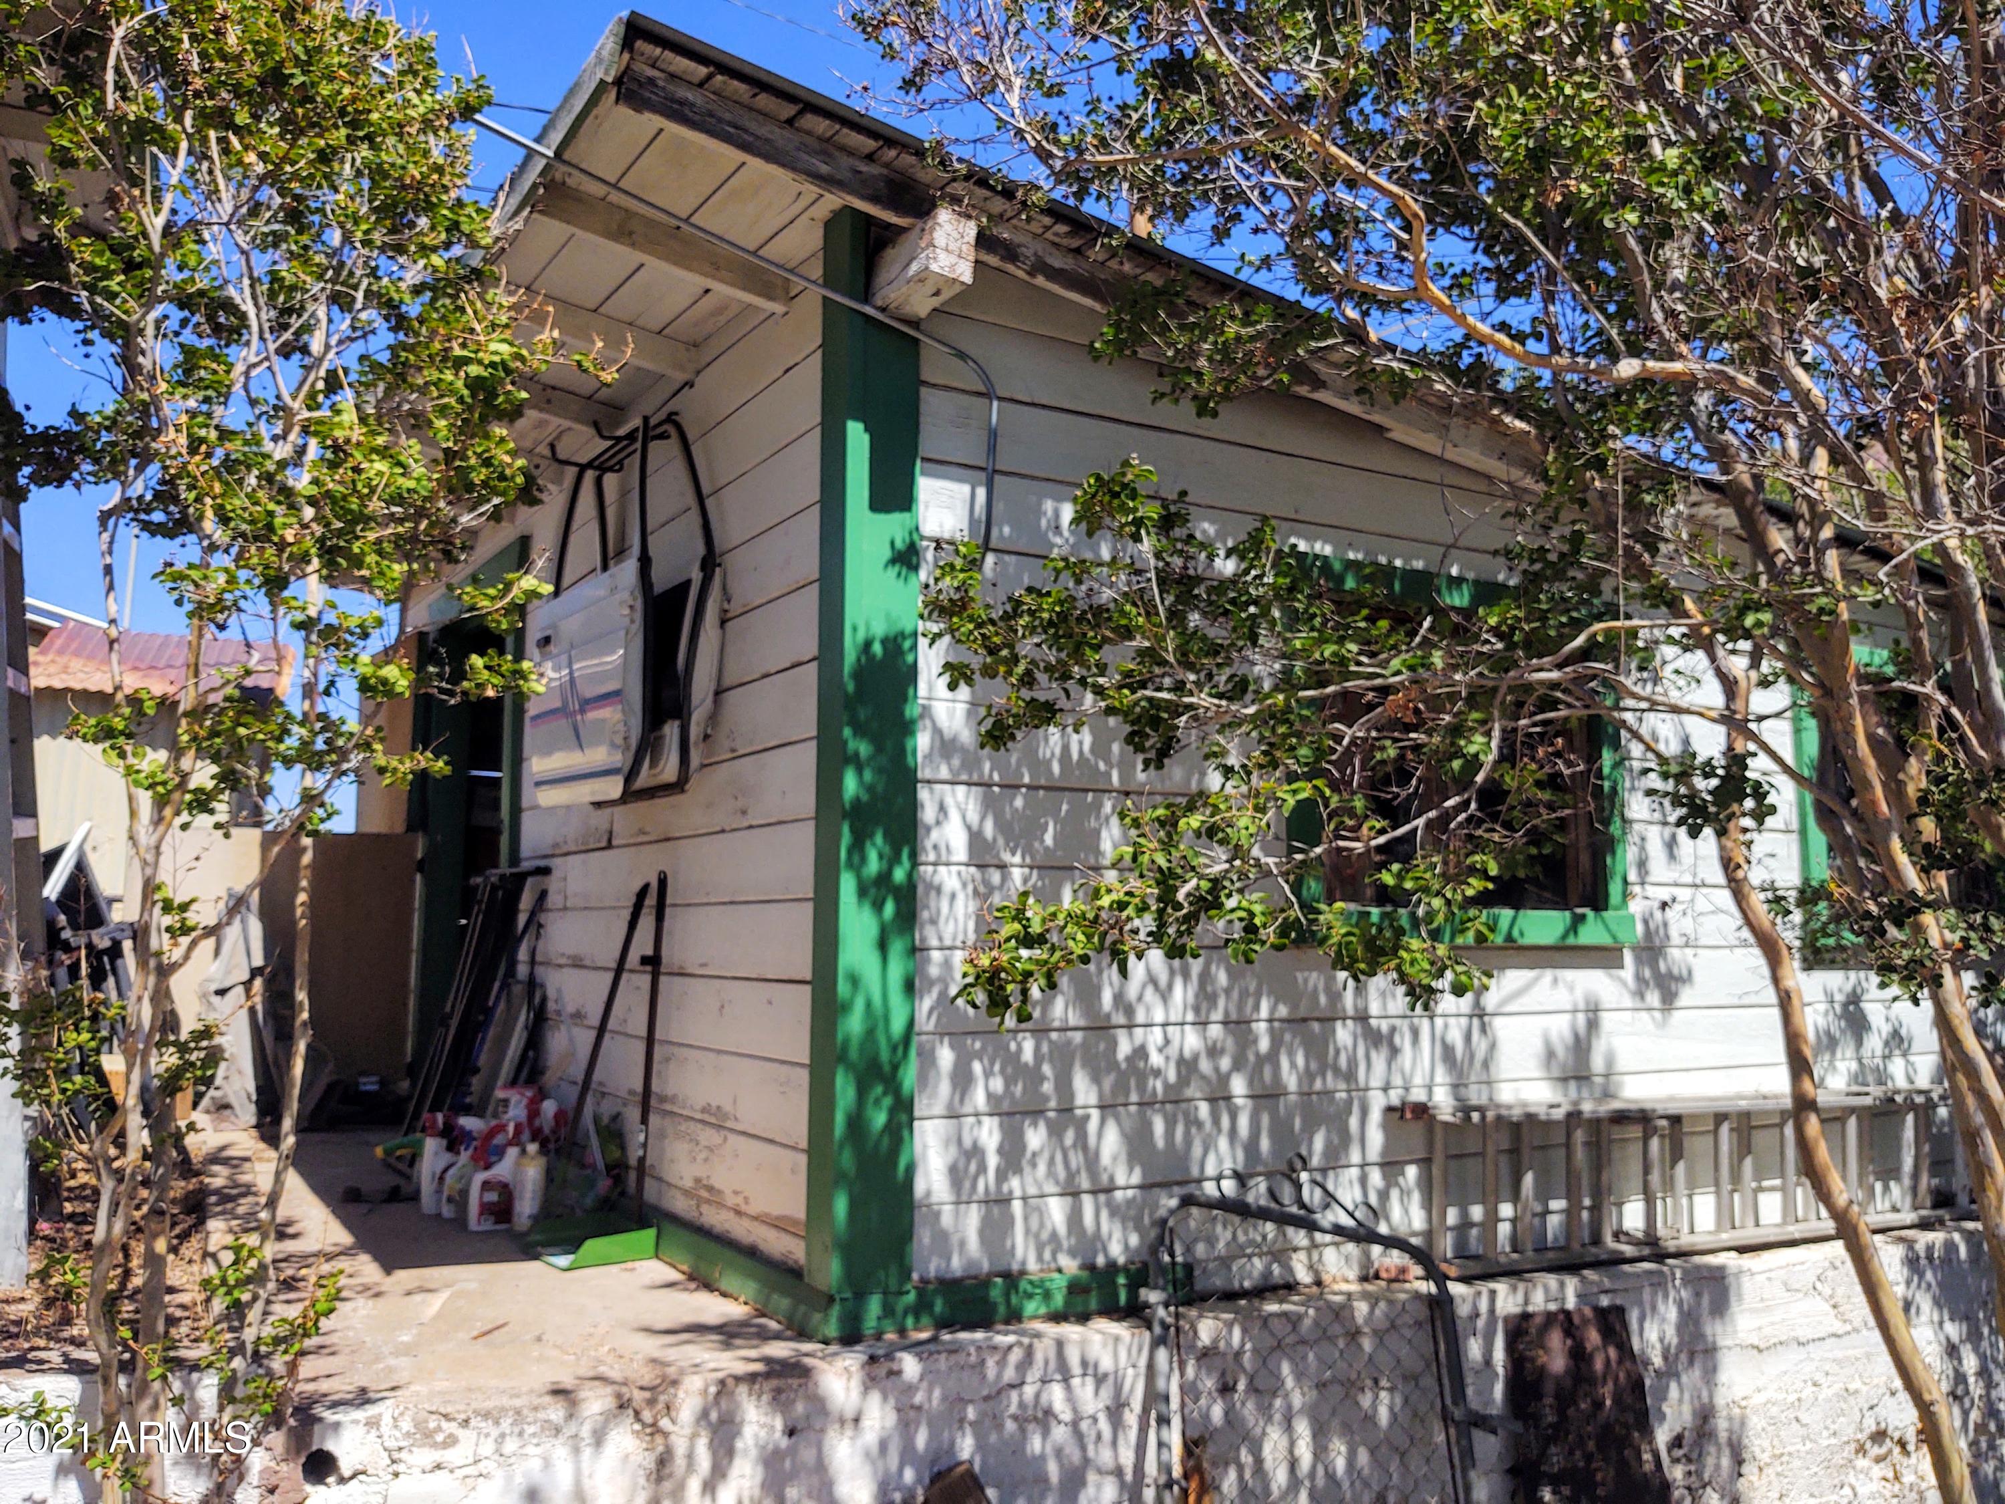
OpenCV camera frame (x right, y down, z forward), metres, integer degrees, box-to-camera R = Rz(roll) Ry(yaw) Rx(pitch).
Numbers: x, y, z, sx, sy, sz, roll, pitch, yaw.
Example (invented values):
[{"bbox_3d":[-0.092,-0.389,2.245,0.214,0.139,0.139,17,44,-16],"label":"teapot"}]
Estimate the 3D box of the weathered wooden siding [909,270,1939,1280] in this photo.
[{"bbox_3d":[1.546,0.149,4.461,4.060,2.250,0.120,4,-8,-30],"label":"weathered wooden siding"}]

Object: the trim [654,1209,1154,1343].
[{"bbox_3d":[-0.259,1.230,3.832,0.852,0.130,1.090,4,-8,-30],"label":"trim"}]

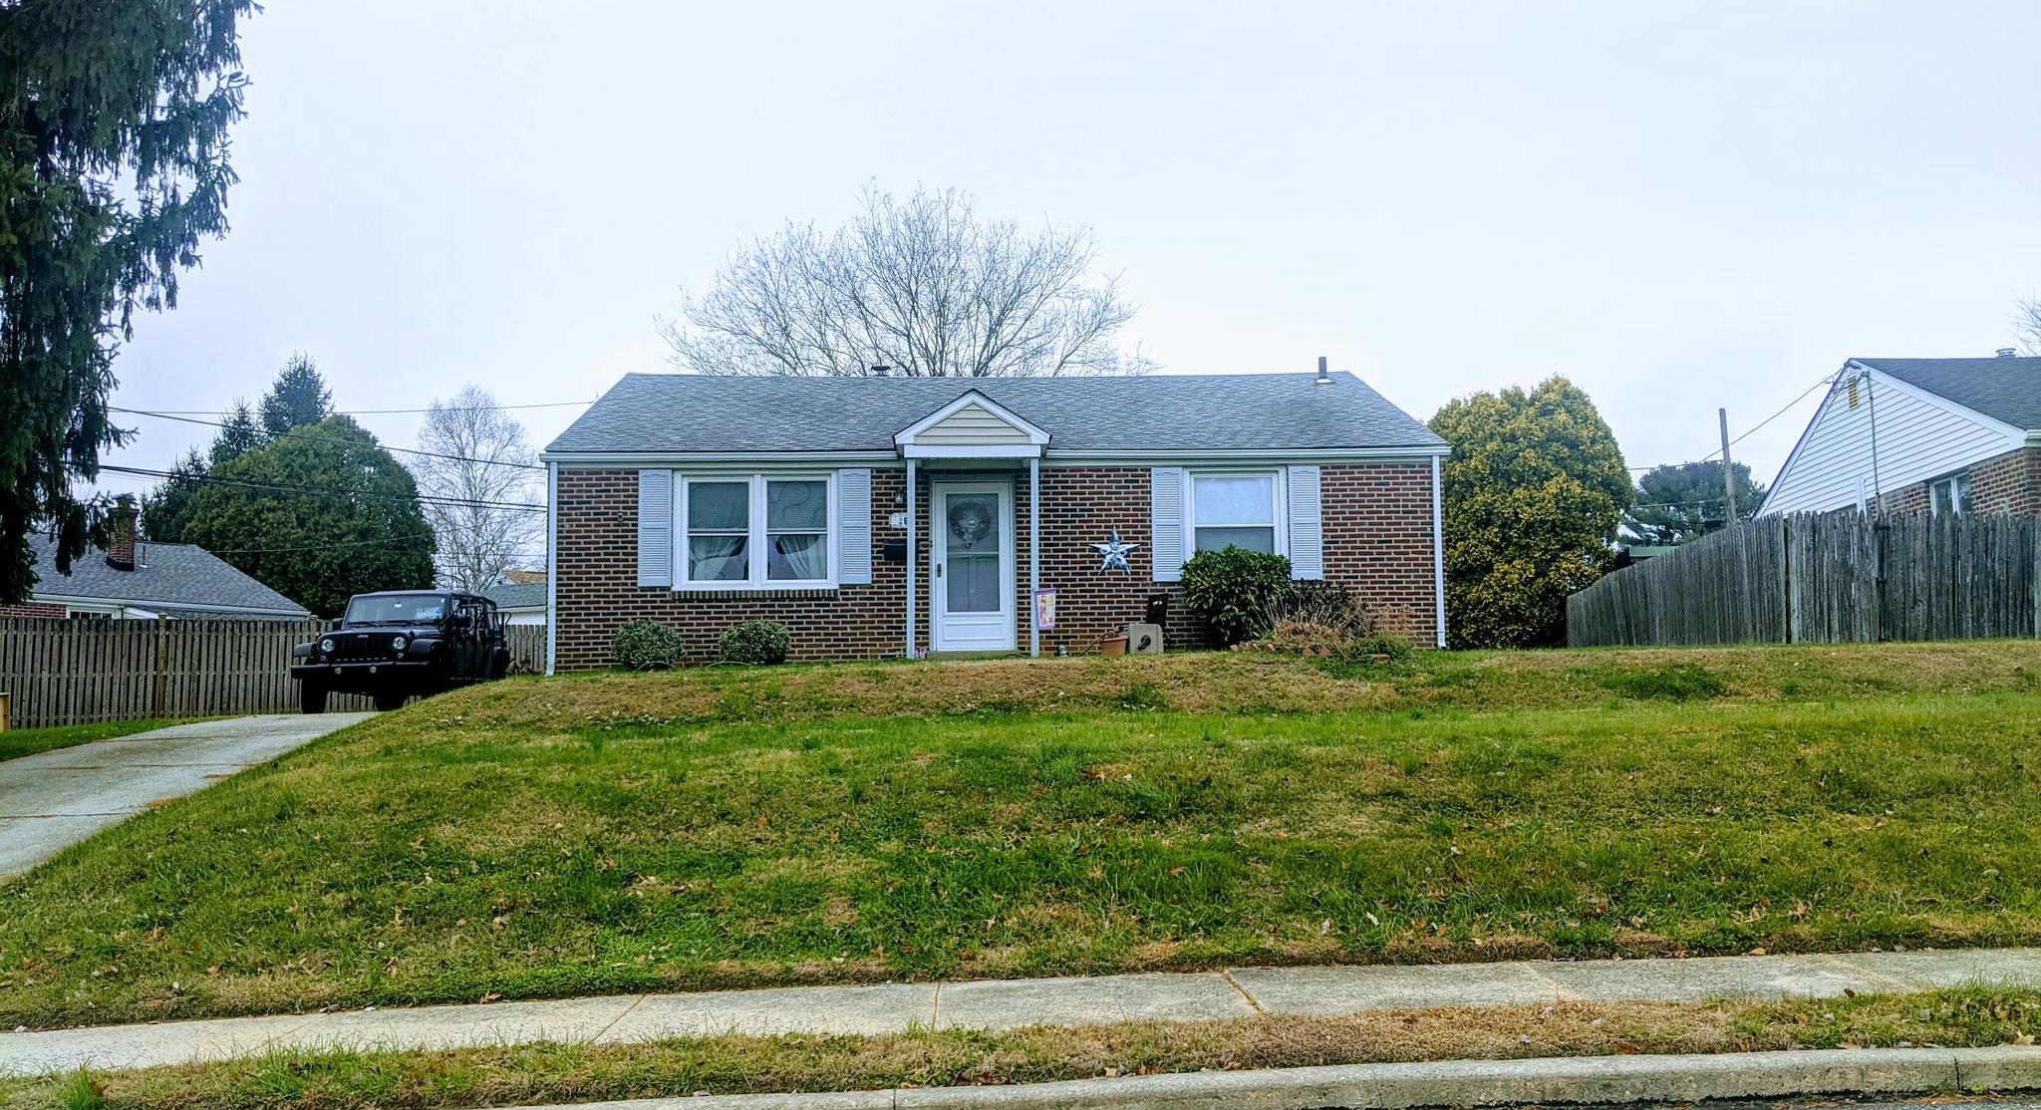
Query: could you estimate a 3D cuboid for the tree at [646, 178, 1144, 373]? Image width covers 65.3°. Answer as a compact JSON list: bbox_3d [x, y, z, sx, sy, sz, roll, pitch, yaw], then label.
[{"bbox_3d":[-2.578,-2.927,36.512,11.300,11.496,11.300,-1,-5,0],"label":"tree"}]

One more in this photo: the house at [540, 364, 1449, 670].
[{"bbox_3d":[-0.459,-0.567,23.075,10.750,4.500,9.800,0,-5,-3],"label":"house"}]

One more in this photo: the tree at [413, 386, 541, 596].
[{"bbox_3d":[-17.565,-0.309,51.558,4.600,10.409,4.600,-1,-5,0],"label":"tree"}]

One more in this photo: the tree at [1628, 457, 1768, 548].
[{"bbox_3d":[24.651,0.409,57.671,5.300,7.760,5.300,-1,-5,0],"label":"tree"}]

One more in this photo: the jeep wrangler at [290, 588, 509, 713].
[{"bbox_3d":[-9.206,1.460,24.265,1.900,1.840,4.600,0,-5,-4],"label":"jeep wrangler"}]

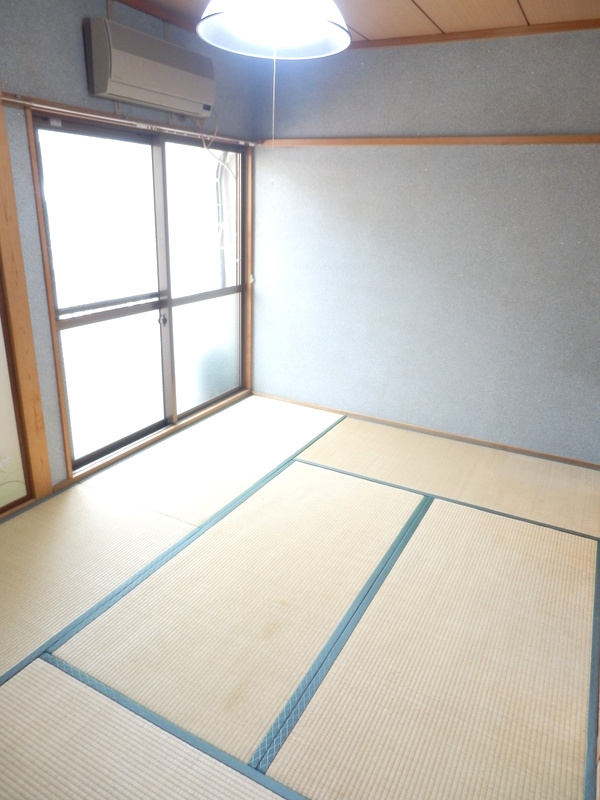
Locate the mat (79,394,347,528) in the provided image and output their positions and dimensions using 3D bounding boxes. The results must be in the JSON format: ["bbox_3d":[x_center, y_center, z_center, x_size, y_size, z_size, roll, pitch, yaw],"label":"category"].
[{"bbox_3d":[-0.437,0.311,3.553,0.853,0.050,1.703,12,22,26],"label":"mat"}]

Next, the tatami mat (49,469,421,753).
[{"bbox_3d":[-0.090,0.719,2.466,0.859,0.050,1.743,12,22,26],"label":"tatami mat"}]

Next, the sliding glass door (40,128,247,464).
[{"bbox_3d":[-0.828,-0.661,3.463,0.075,1.749,1.653,12,22,26],"label":"sliding glass door"}]

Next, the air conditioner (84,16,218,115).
[{"bbox_3d":[-0.746,-1.700,2.903,0.184,0.306,0.780,12,22,26],"label":"air conditioner"}]

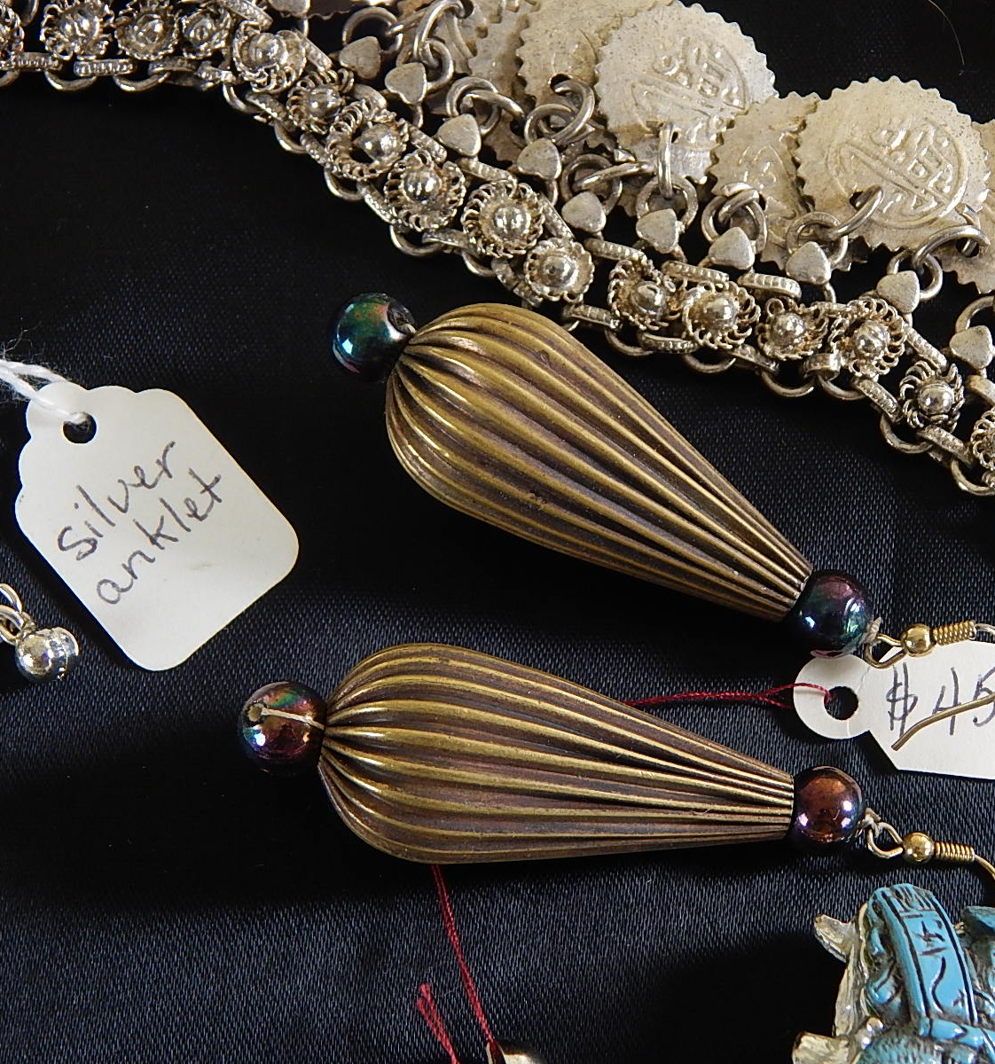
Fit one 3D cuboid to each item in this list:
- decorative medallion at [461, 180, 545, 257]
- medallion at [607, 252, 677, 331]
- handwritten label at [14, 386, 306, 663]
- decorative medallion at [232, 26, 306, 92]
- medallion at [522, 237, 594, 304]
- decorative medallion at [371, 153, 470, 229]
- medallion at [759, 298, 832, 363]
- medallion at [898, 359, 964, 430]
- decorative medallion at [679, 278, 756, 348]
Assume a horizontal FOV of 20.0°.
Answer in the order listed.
[{"bbox_3d":[0.001,-0.030,0.269,0.008,0.003,0.008,0,75,-1],"label":"decorative medallion"},{"bbox_3d":[0.014,-0.024,0.283,0.007,0.003,0.007,0,74,-1],"label":"medallion"},{"bbox_3d":[-0.034,-0.003,0.263,0.019,0.001,0.029,-39,78,-10],"label":"handwritten label"},{"bbox_3d":[-0.022,-0.046,0.273,0.007,0.003,0.007,0,75,-1],"label":"decorative medallion"},{"bbox_3d":[0.006,-0.026,0.284,0.007,0.003,0.007,0,74,-1],"label":"medallion"},{"bbox_3d":[-0.007,-0.032,0.269,0.008,0.003,0.008,0,75,-1],"label":"decorative medallion"},{"bbox_3d":[0.030,-0.020,0.283,0.007,0.003,0.007,0,74,-1],"label":"medallion"},{"bbox_3d":[0.043,-0.014,0.281,0.007,0.003,0.007,0,74,-1],"label":"medallion"},{"bbox_3d":[0.021,-0.021,0.266,0.007,0.003,0.007,0,75,-1],"label":"decorative medallion"}]

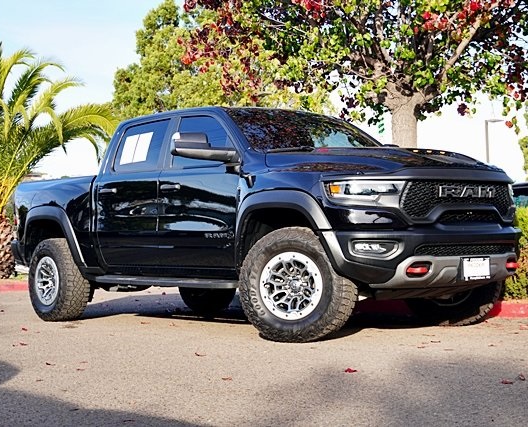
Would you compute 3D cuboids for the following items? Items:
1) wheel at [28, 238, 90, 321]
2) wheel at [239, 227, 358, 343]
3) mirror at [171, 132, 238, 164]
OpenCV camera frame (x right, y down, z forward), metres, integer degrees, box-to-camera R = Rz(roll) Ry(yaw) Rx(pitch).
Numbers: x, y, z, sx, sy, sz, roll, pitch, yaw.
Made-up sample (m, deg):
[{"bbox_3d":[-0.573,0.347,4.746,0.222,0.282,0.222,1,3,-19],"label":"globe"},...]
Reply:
[{"bbox_3d":[-2.146,0.697,10.062,0.325,0.860,0.875,2,-3,-41],"label":"wheel"},{"bbox_3d":[0.257,0.536,7.272,0.875,0.860,0.325,-2,-3,23],"label":"wheel"},{"bbox_3d":[-0.489,-0.544,7.954,0.490,0.250,0.280,0,-3,-21],"label":"mirror"}]

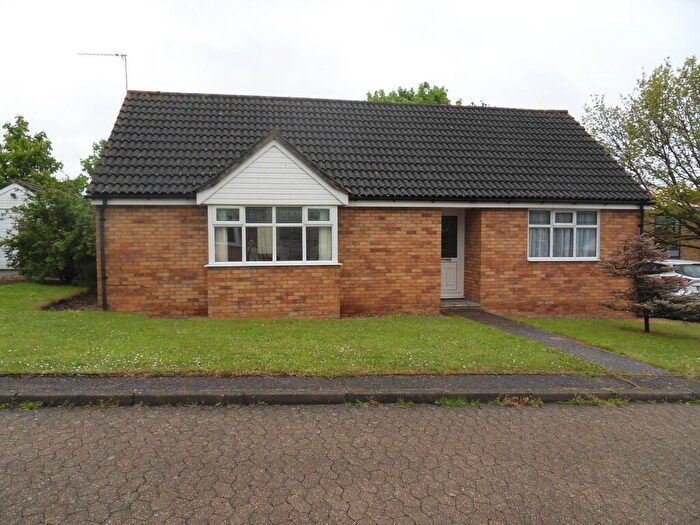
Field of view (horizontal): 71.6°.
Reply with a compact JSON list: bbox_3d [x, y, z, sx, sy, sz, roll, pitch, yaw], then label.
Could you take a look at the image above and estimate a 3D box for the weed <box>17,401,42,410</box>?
[{"bbox_3d":[-2.589,1.147,3.921,0.191,0.058,0.100,-1,3,-10],"label":"weed"}]

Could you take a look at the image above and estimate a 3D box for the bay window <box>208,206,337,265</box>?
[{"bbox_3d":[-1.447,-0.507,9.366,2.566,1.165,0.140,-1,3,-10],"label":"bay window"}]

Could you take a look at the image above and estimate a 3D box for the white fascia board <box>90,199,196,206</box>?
[{"bbox_3d":[-3.977,-1.173,9.423,1.942,0.135,0.030,-1,3,-10],"label":"white fascia board"}]

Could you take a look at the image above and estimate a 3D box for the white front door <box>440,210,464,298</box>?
[{"bbox_3d":[2.287,-0.188,11.562,0.910,2.117,0.080,-1,3,-10],"label":"white front door"}]

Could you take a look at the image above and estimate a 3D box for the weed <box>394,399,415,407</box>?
[{"bbox_3d":[0.503,1.284,4.475,0.191,0.052,0.100,-1,3,-10],"label":"weed"}]

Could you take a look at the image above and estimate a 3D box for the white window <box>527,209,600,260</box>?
[{"bbox_3d":[4.916,-0.609,11.106,1.816,1.188,0.110,-1,3,-10],"label":"white window"}]

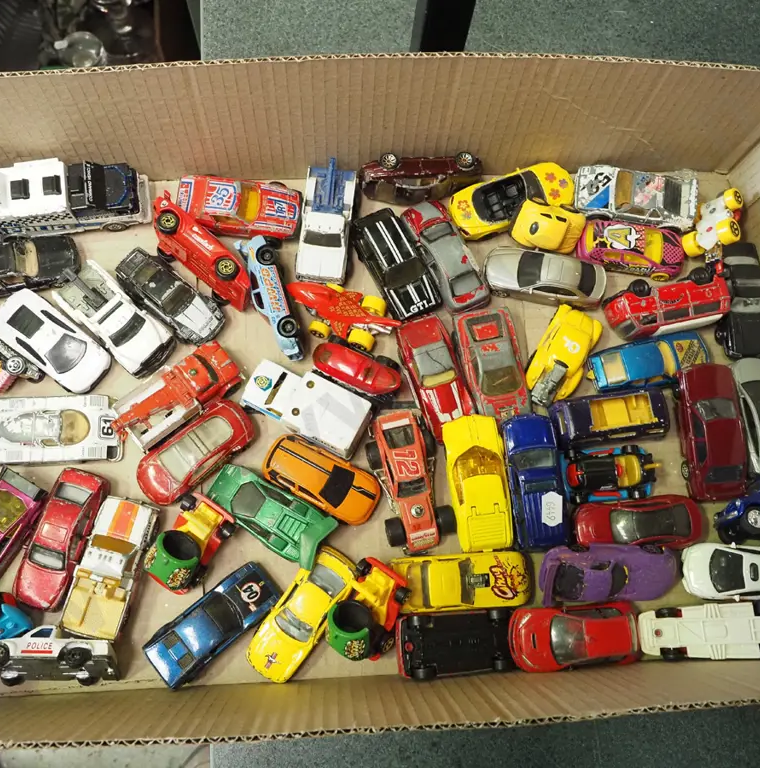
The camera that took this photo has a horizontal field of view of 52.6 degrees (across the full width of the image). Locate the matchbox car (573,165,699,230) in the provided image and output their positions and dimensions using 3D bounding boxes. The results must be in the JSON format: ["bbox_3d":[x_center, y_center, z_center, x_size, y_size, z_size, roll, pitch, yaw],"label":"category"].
[{"bbox_3d":[0.154,-0.113,0.463,0.072,0.020,0.031,6,77,0],"label":"matchbox car"}]

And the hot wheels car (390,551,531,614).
[{"bbox_3d":[0.043,0.106,0.410,0.074,0.022,0.030,-3,78,-2],"label":"hot wheels car"}]

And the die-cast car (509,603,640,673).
[{"bbox_3d":[0.103,0.133,0.406,0.069,0.022,0.032,-3,78,-2],"label":"die-cast car"}]

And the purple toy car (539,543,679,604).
[{"bbox_3d":[0.122,0.101,0.409,0.071,0.019,0.030,1,102,-1],"label":"purple toy car"}]

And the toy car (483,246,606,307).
[{"bbox_3d":[0.097,-0.063,0.450,0.071,0.021,0.030,8,77,1],"label":"toy car"}]

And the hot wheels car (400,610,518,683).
[{"bbox_3d":[0.045,0.140,0.421,0.068,0.022,0.033,-4,77,-4],"label":"hot wheels car"}]

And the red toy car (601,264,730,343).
[{"bbox_3d":[0.173,-0.049,0.467,0.070,0.028,0.029,-12,80,-5],"label":"red toy car"}]

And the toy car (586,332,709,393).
[{"bbox_3d":[0.163,-0.013,0.462,0.069,0.021,0.027,-10,78,-5],"label":"toy car"}]

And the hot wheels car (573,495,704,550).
[{"bbox_3d":[0.142,0.076,0.421,0.070,0.019,0.029,-4,78,-2],"label":"hot wheels car"}]

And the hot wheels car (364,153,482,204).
[{"bbox_3d":[0.025,-0.122,0.457,0.071,0.029,0.021,-2,78,-2],"label":"hot wheels car"}]

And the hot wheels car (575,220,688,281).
[{"bbox_3d":[0.157,-0.083,0.477,0.066,0.023,0.027,9,77,-1],"label":"hot wheels car"}]

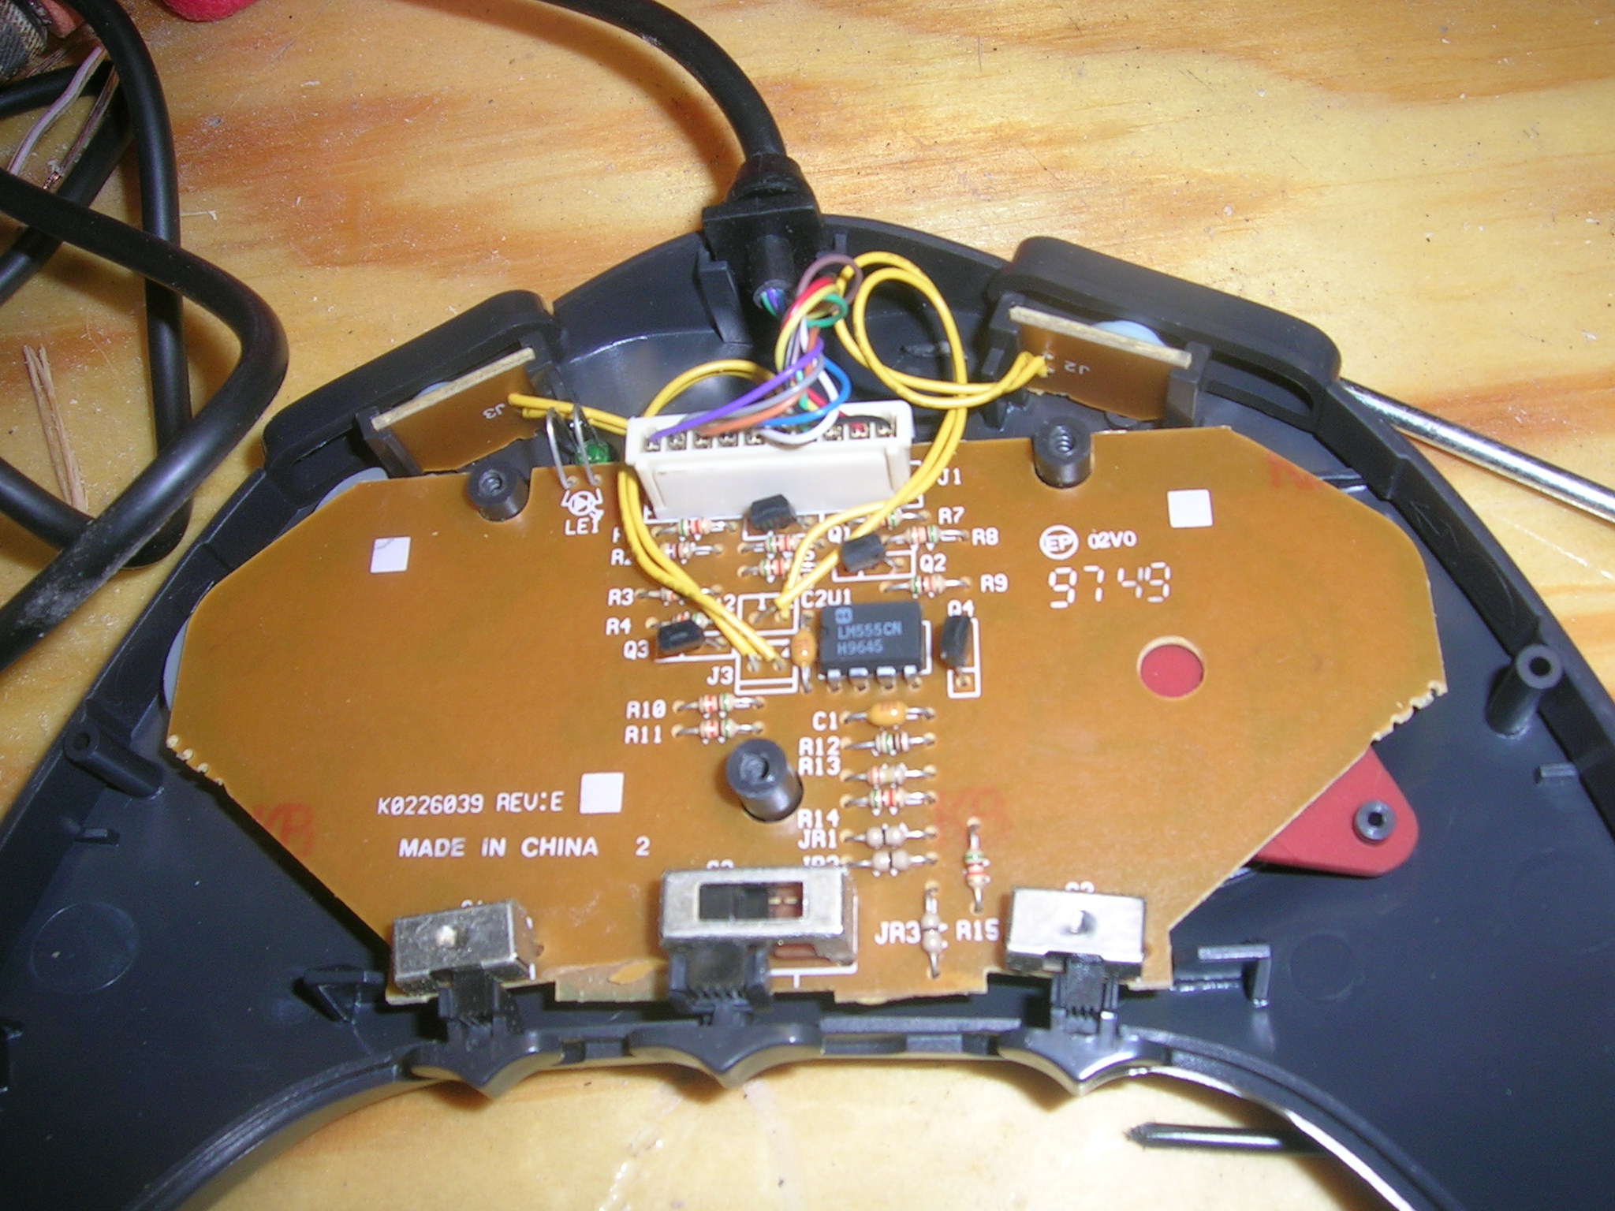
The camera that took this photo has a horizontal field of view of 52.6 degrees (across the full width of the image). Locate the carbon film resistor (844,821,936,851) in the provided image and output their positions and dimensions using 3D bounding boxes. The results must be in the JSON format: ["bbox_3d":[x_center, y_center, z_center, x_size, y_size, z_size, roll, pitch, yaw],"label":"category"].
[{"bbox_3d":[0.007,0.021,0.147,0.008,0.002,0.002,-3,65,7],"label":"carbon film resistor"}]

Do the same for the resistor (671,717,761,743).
[{"bbox_3d":[-0.008,0.011,0.151,0.008,0.002,0.002,-3,65,8],"label":"resistor"}]

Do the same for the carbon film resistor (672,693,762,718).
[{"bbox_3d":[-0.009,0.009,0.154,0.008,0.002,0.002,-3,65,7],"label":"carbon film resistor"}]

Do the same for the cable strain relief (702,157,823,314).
[{"bbox_3d":[-0.004,-0.040,0.174,0.012,0.012,0.016,-5,65,6],"label":"cable strain relief"}]

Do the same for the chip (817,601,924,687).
[{"bbox_3d":[0.006,0.003,0.154,0.009,0.004,0.008,-3,65,7],"label":"chip"}]

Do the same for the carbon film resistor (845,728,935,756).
[{"bbox_3d":[0.007,0.012,0.148,0.008,0.002,0.002,-3,65,8],"label":"carbon film resistor"}]

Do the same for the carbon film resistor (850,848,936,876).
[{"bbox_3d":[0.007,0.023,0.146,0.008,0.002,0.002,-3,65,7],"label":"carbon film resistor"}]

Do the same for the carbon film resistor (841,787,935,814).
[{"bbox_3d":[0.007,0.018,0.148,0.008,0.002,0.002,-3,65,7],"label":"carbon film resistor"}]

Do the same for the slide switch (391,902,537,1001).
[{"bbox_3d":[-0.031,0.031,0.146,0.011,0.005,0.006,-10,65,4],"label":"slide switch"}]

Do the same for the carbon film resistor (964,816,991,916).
[{"bbox_3d":[0.015,0.022,0.142,0.002,0.002,0.008,-3,65,8],"label":"carbon film resistor"}]

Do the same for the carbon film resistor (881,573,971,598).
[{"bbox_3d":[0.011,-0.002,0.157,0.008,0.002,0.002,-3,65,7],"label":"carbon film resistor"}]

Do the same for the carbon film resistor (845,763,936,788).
[{"bbox_3d":[0.007,0.015,0.147,0.008,0.002,0.002,-4,65,8],"label":"carbon film resistor"}]

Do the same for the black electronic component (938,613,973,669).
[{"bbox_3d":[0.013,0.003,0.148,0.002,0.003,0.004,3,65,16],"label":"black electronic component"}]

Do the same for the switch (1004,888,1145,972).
[{"bbox_3d":[0.023,0.027,0.137,0.011,0.005,0.005,3,66,11],"label":"switch"}]

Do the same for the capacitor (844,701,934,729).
[{"bbox_3d":[0.007,0.010,0.149,0.008,0.002,0.002,-3,65,8],"label":"capacitor"}]

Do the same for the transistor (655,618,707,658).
[{"bbox_3d":[-0.012,0.003,0.154,0.004,0.004,0.002,-14,64,3],"label":"transistor"}]

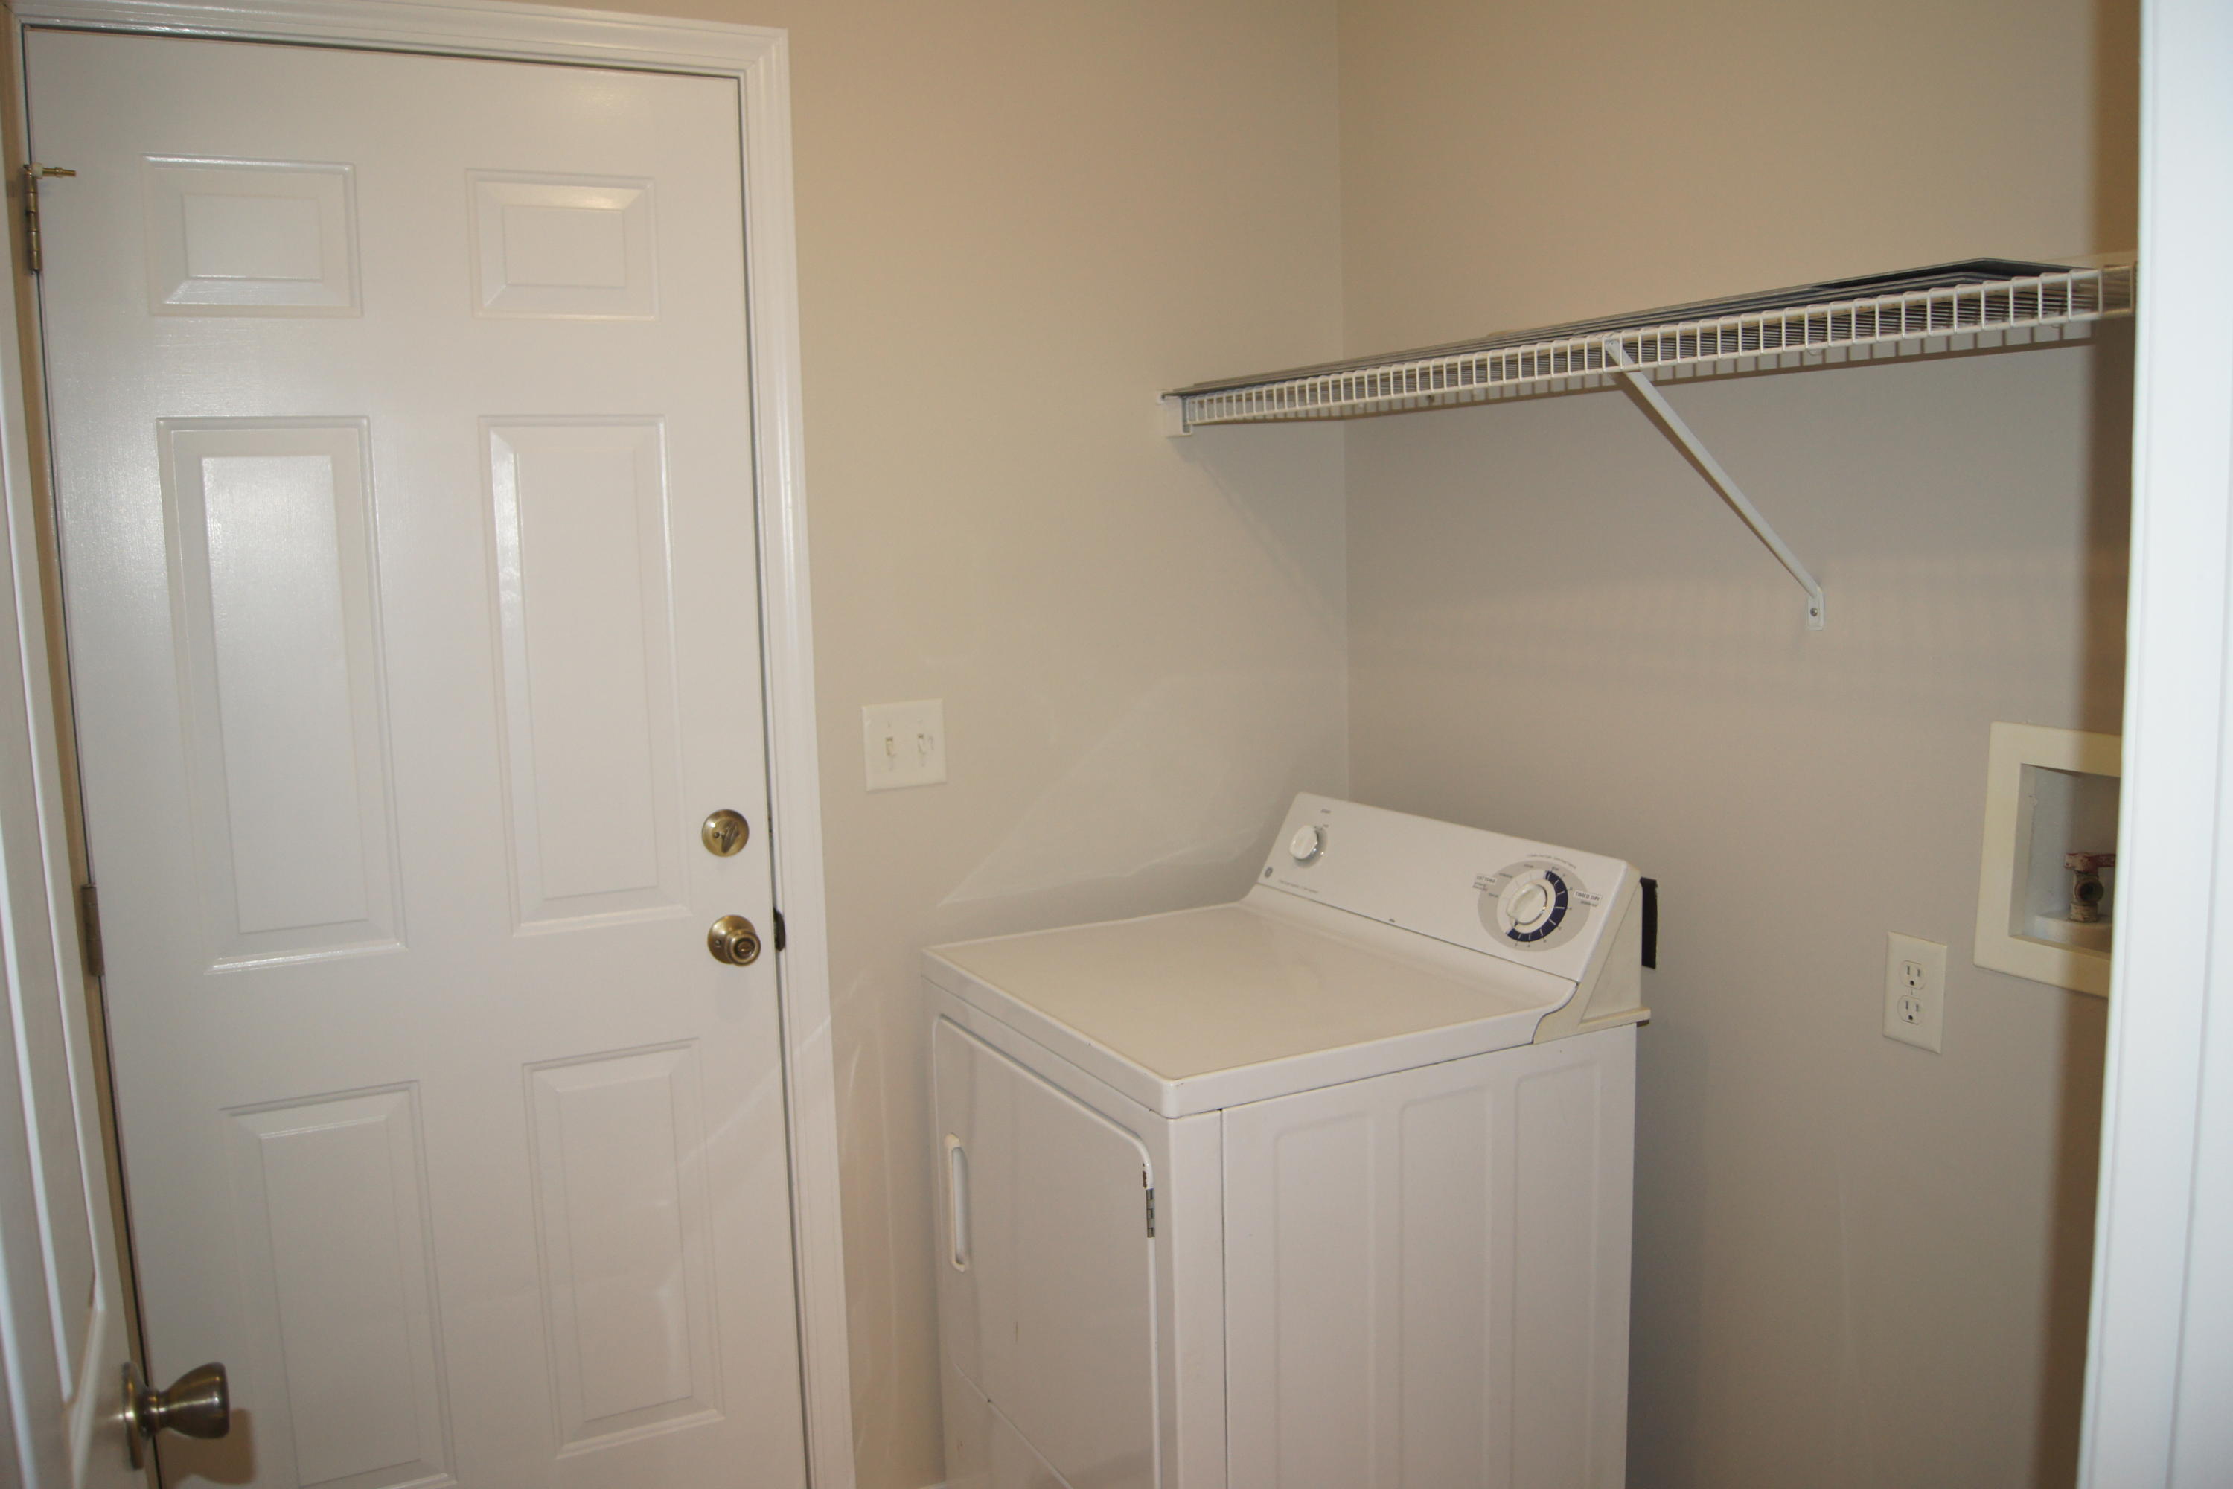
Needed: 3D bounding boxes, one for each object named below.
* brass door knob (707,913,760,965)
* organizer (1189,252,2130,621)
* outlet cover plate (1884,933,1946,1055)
[{"bbox_3d":[-0.489,0.256,2.152,0.064,0.064,0.060,-5,8,-27],"label":"brass door knob"},{"bbox_3d":[0.576,-0.274,1.760,0.317,0.316,1.619,-5,8,-27],"label":"organizer"},{"bbox_3d":[0.813,0.254,1.707,0.010,0.114,0.069,-5,8,-27],"label":"outlet cover plate"}]

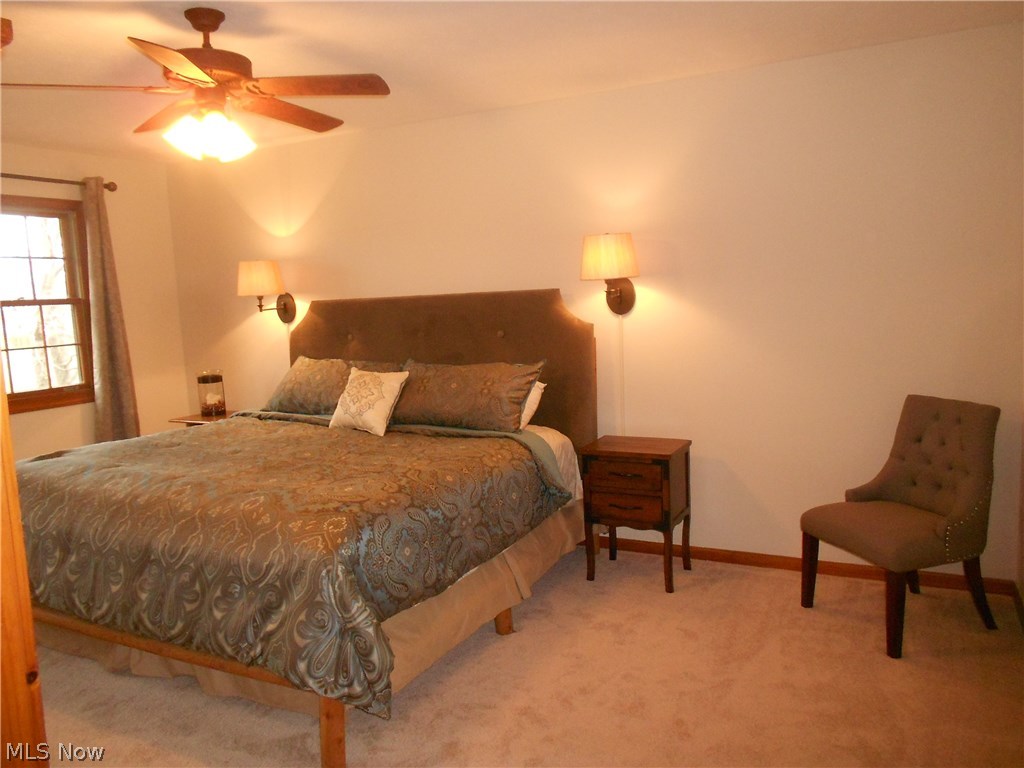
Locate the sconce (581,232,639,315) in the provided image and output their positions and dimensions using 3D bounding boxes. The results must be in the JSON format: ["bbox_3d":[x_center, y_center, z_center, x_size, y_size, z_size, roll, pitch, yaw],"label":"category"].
[{"bbox_3d":[0.503,-0.552,3.915,0.300,0.413,0.315,2,8,28],"label":"sconce"}]

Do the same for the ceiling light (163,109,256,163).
[{"bbox_3d":[-1.082,-0.918,2.769,0.310,0.190,0.310,2,8,28],"label":"ceiling light"}]

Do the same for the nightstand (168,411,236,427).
[{"bbox_3d":[-1.950,0.553,5.248,0.520,0.654,0.455,2,8,28],"label":"nightstand"}]

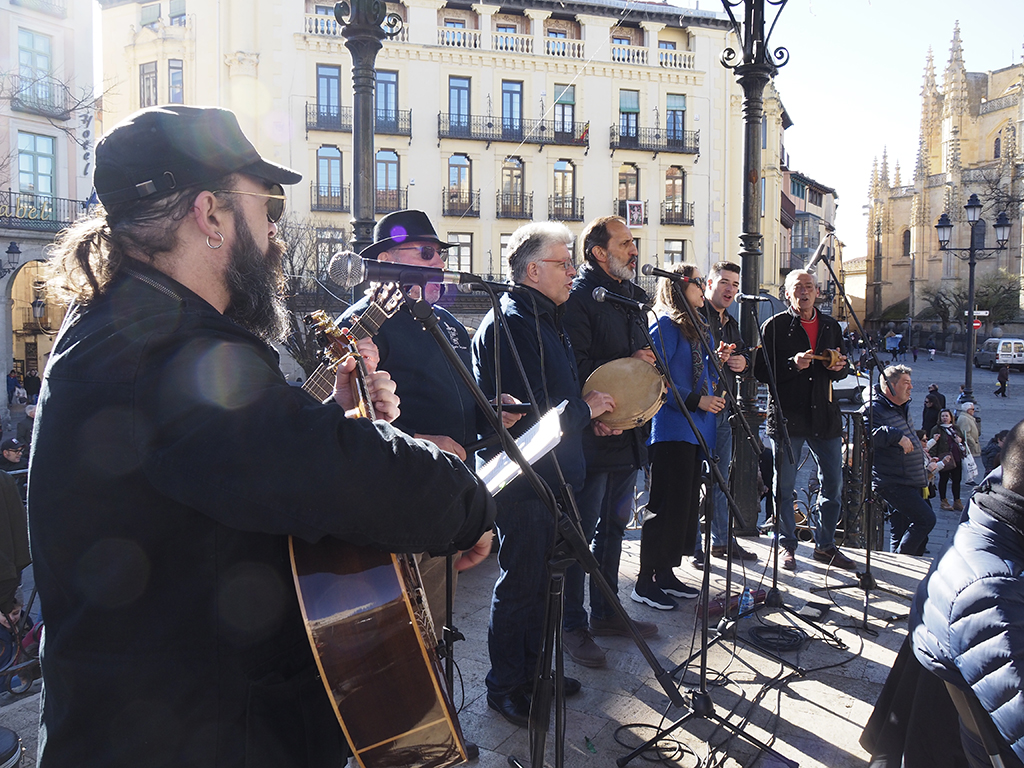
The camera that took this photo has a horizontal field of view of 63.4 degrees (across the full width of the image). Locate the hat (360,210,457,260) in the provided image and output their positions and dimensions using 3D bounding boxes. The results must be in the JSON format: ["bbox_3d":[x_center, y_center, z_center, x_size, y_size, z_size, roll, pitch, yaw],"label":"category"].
[{"bbox_3d":[-0.312,-0.451,2.500,0.300,0.135,0.270,1,3,27],"label":"hat"}]

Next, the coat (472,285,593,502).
[{"bbox_3d":[0.072,0.033,2.880,0.420,0.770,0.520,1,3,25],"label":"coat"}]

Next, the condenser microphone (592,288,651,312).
[{"bbox_3d":[0.366,-0.284,2.780,0.195,0.052,0.052,15,3,0],"label":"condenser microphone"}]

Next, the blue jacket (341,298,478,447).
[{"bbox_3d":[-0.318,0.044,2.520,0.360,0.660,0.520,2,3,30],"label":"blue jacket"}]

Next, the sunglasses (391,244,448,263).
[{"bbox_3d":[-0.281,-0.373,2.400,0.143,0.046,0.145,1,3,30],"label":"sunglasses"}]

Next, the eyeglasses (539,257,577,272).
[{"bbox_3d":[0.150,-0.412,2.880,0.140,0.045,0.140,1,3,25],"label":"eyeglasses"}]

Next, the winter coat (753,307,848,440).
[{"bbox_3d":[1.695,-0.062,4.880,0.550,0.800,0.380,0,3,-2],"label":"winter coat"}]

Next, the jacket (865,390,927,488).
[{"bbox_3d":[2.451,0.349,5.300,0.380,0.660,0.520,2,3,40],"label":"jacket"}]

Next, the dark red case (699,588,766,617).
[{"bbox_3d":[1.045,1.058,3.996,0.445,0.050,0.075,-2,4,-31],"label":"dark red case"}]

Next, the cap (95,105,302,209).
[{"bbox_3d":[-0.419,-0.310,1.130,0.275,0.135,0.185,-2,3,-33],"label":"cap"}]

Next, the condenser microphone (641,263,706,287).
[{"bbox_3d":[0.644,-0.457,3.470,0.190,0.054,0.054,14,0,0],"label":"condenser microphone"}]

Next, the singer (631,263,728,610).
[{"bbox_3d":[0.830,0.234,4.145,0.440,1.675,0.470,2,3,30],"label":"singer"}]

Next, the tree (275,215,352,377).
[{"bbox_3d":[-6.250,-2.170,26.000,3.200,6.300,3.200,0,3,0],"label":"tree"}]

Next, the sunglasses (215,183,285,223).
[{"bbox_3d":[-0.400,-0.243,1.100,0.143,0.053,0.143,-2,4,-44],"label":"sunglasses"}]

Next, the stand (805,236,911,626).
[{"bbox_3d":[1.740,0.176,4.052,0.600,1.800,0.550,0,3,5],"label":"stand"}]

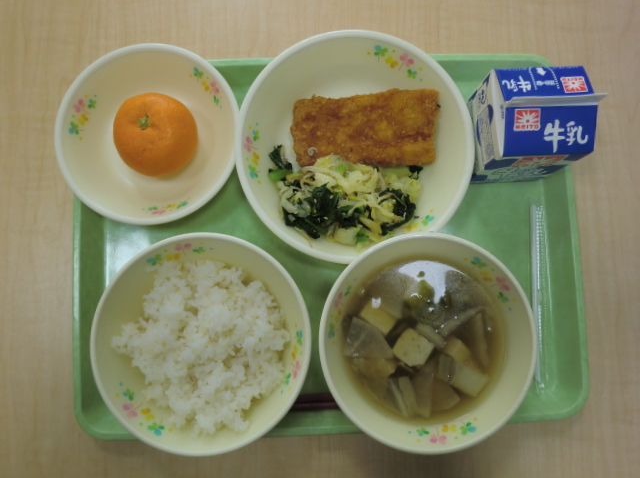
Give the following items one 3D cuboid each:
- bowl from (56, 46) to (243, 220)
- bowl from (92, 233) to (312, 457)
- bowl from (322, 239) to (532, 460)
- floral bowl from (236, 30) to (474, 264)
[{"bbox_3d":[-0.119,-0.071,0.349,0.127,0.037,0.127,0,84,-1],"label":"bowl"},{"bbox_3d":[-0.075,0.068,0.326,0.136,0.055,0.136,0,84,-1],"label":"bowl"},{"bbox_3d":[0.068,0.068,0.329,0.137,0.055,0.137,0,84,-1],"label":"bowl"},{"bbox_3d":[0.024,-0.062,0.349,0.164,0.041,0.164,0,84,-1],"label":"floral bowl"}]

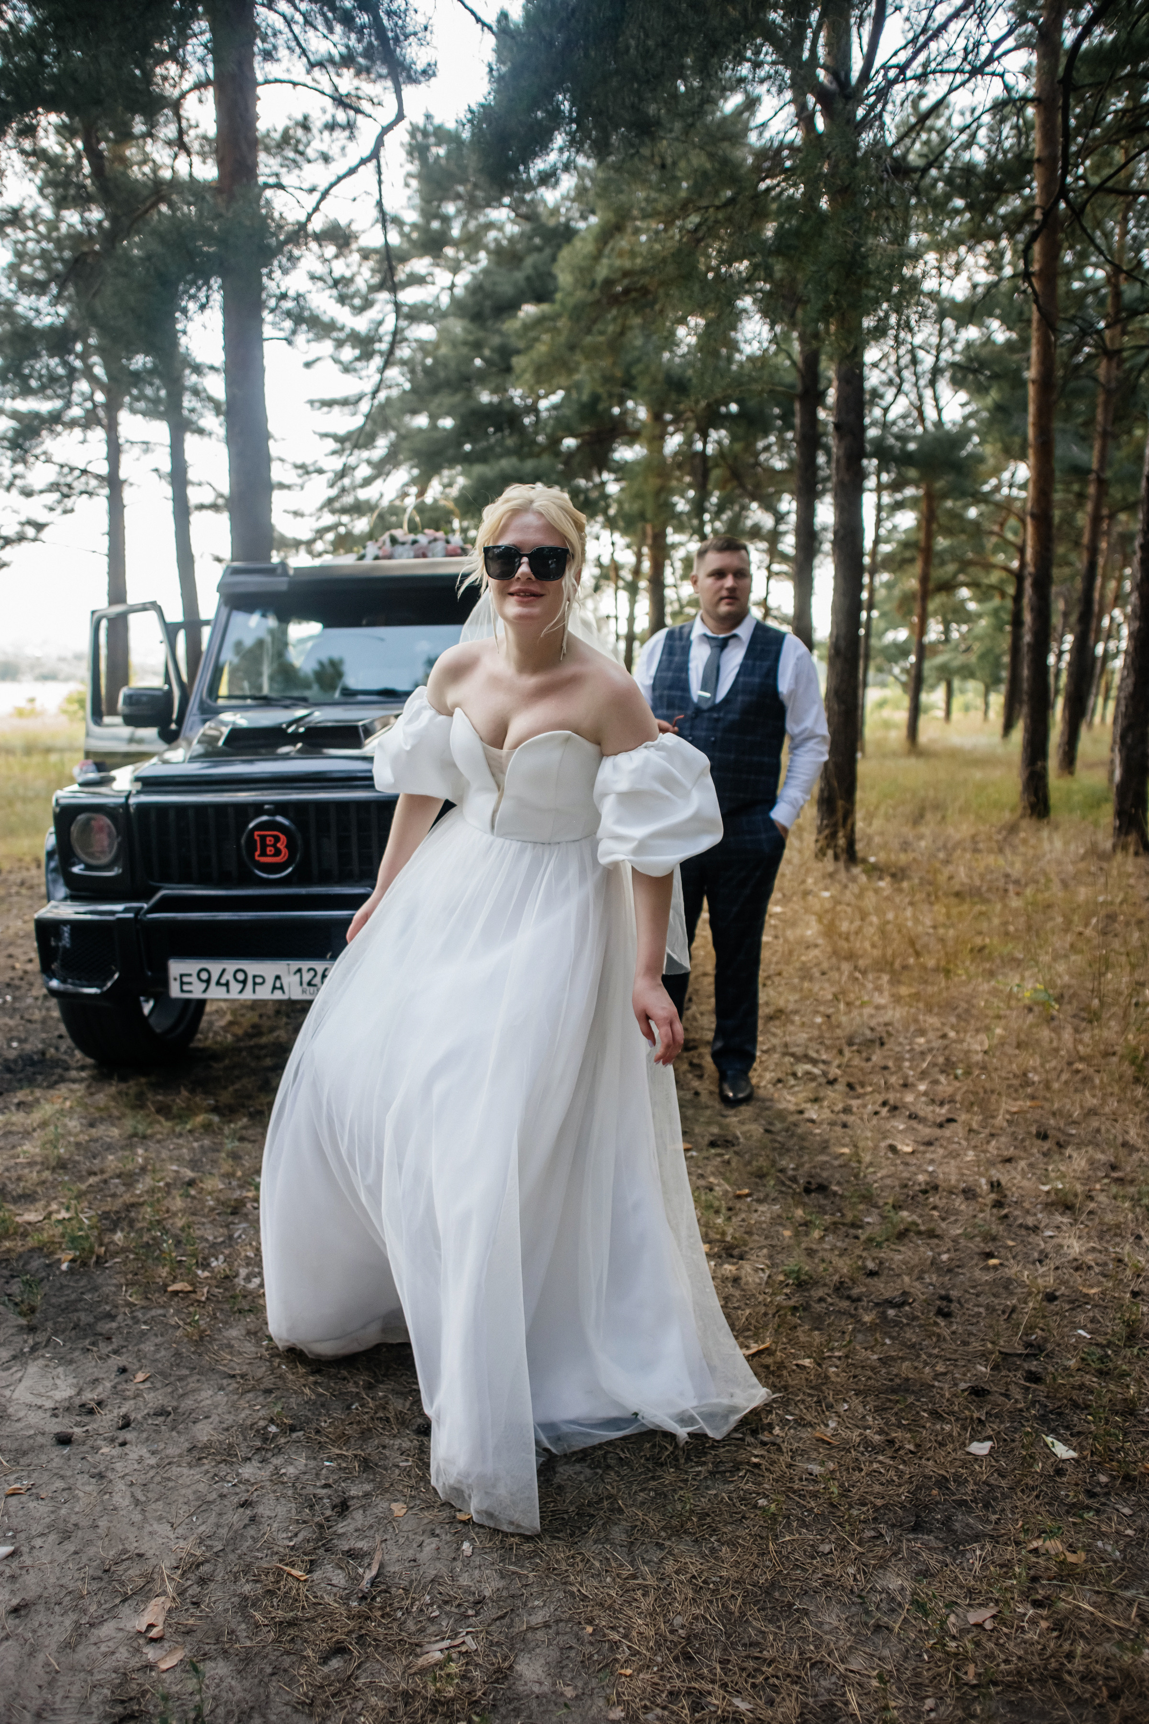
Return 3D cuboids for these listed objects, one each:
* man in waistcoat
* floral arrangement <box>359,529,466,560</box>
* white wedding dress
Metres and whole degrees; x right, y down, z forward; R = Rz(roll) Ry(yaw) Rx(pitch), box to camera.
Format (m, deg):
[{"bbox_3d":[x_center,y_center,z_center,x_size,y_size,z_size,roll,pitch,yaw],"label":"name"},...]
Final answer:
[{"bbox_3d":[0.505,-0.128,3.803,0.610,1.820,0.420,4,10,20],"label":"man in waistcoat"},{"bbox_3d":[-0.770,-1.504,5.475,0.540,0.190,0.360,1,10,3],"label":"floral arrangement"},{"bbox_3d":[-0.107,0.364,2.264,0.990,1.370,0.880,3,10,15],"label":"white wedding dress"}]

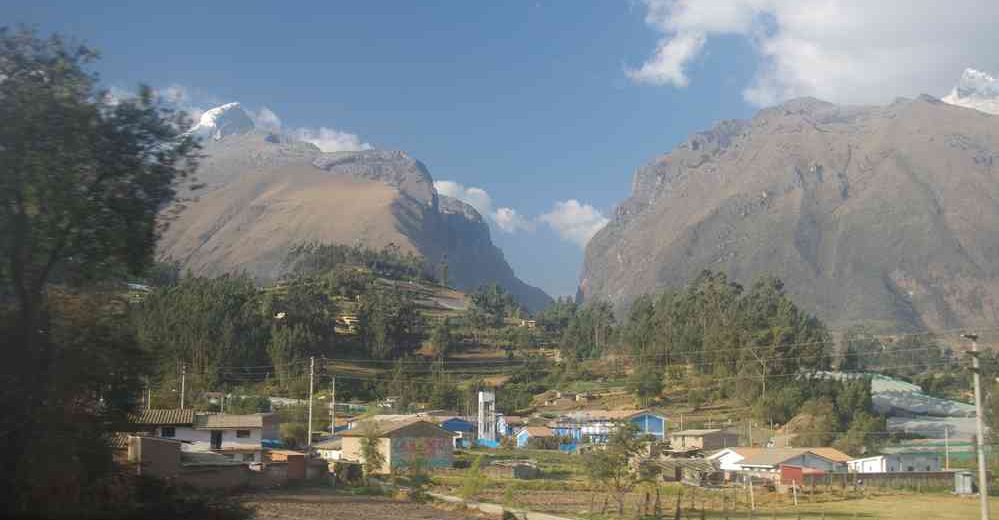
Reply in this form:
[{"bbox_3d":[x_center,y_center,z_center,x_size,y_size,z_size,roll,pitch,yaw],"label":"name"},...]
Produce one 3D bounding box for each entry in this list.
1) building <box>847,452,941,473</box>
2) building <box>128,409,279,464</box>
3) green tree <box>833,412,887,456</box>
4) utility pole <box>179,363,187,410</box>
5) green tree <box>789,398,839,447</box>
[{"bbox_3d":[48.590,25.840,143.270,8.200,3.450,6.500,3,-10,-19],"label":"building"},{"bbox_3d":[-31.776,19.192,124.721,14.300,6.200,6.600,1,-9,-6],"label":"building"},{"bbox_3d":[54.990,26.720,178.550,7.640,6.970,7.260,-3,-9,17],"label":"green tree"},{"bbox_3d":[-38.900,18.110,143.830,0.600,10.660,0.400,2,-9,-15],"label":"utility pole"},{"bbox_3d":[52.540,27.520,195.690,7.840,8.810,7.440,-2,-9,15],"label":"green tree"}]

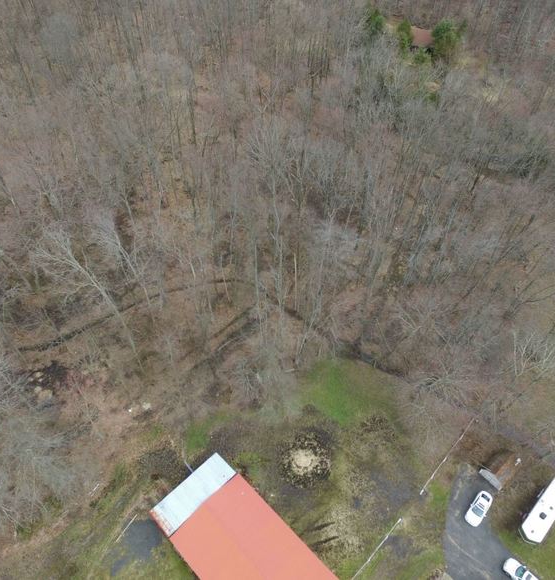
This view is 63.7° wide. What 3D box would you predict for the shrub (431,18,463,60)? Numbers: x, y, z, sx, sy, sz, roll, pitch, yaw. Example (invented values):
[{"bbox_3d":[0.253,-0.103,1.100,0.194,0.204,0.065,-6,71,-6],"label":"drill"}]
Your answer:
[{"bbox_3d":[53.900,-79.400,141.900,9.280,11.930,9.280,0,50,0],"label":"shrub"}]

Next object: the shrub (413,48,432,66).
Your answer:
[{"bbox_3d":[45.800,-73.500,141.200,5.240,5.190,5.240,0,50,0],"label":"shrub"}]

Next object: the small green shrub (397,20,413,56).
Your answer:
[{"bbox_3d":[41.100,-81.100,143.700,4.420,11.210,4.420,0,50,0],"label":"small green shrub"}]

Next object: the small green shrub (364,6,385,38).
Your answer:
[{"bbox_3d":[33.500,-92.200,154.200,7.350,9.690,7.350,0,50,0],"label":"small green shrub"}]

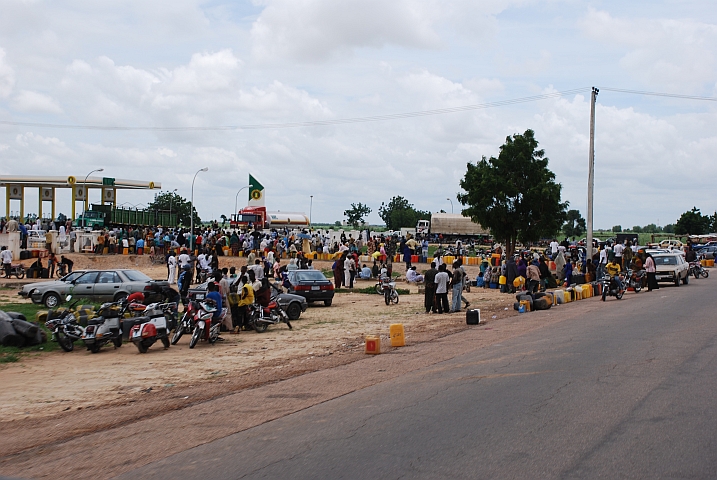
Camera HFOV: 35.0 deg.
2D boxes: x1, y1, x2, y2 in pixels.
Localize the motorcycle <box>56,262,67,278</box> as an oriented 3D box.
[{"bbox_3d":[-16.244,1.658,62.800,0.720,1.050,1.900,1,1,14],"label":"motorcycle"}]

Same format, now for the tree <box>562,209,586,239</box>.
[{"bbox_3d":[57.012,-4.170,300.000,6.200,7.600,6.200,1,1,0],"label":"tree"}]

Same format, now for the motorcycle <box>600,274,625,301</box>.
[{"bbox_3d":[9.248,1.701,41.300,0.750,1.080,1.950,2,1,37],"label":"motorcycle"}]

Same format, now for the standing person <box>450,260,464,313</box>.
[{"bbox_3d":[3.336,1.592,38.500,0.380,1.750,0.480,1,1,21],"label":"standing person"}]

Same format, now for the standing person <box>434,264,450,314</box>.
[{"bbox_3d":[2.845,1.677,38.500,0.500,1.660,0.320,1,1,7],"label":"standing person"}]

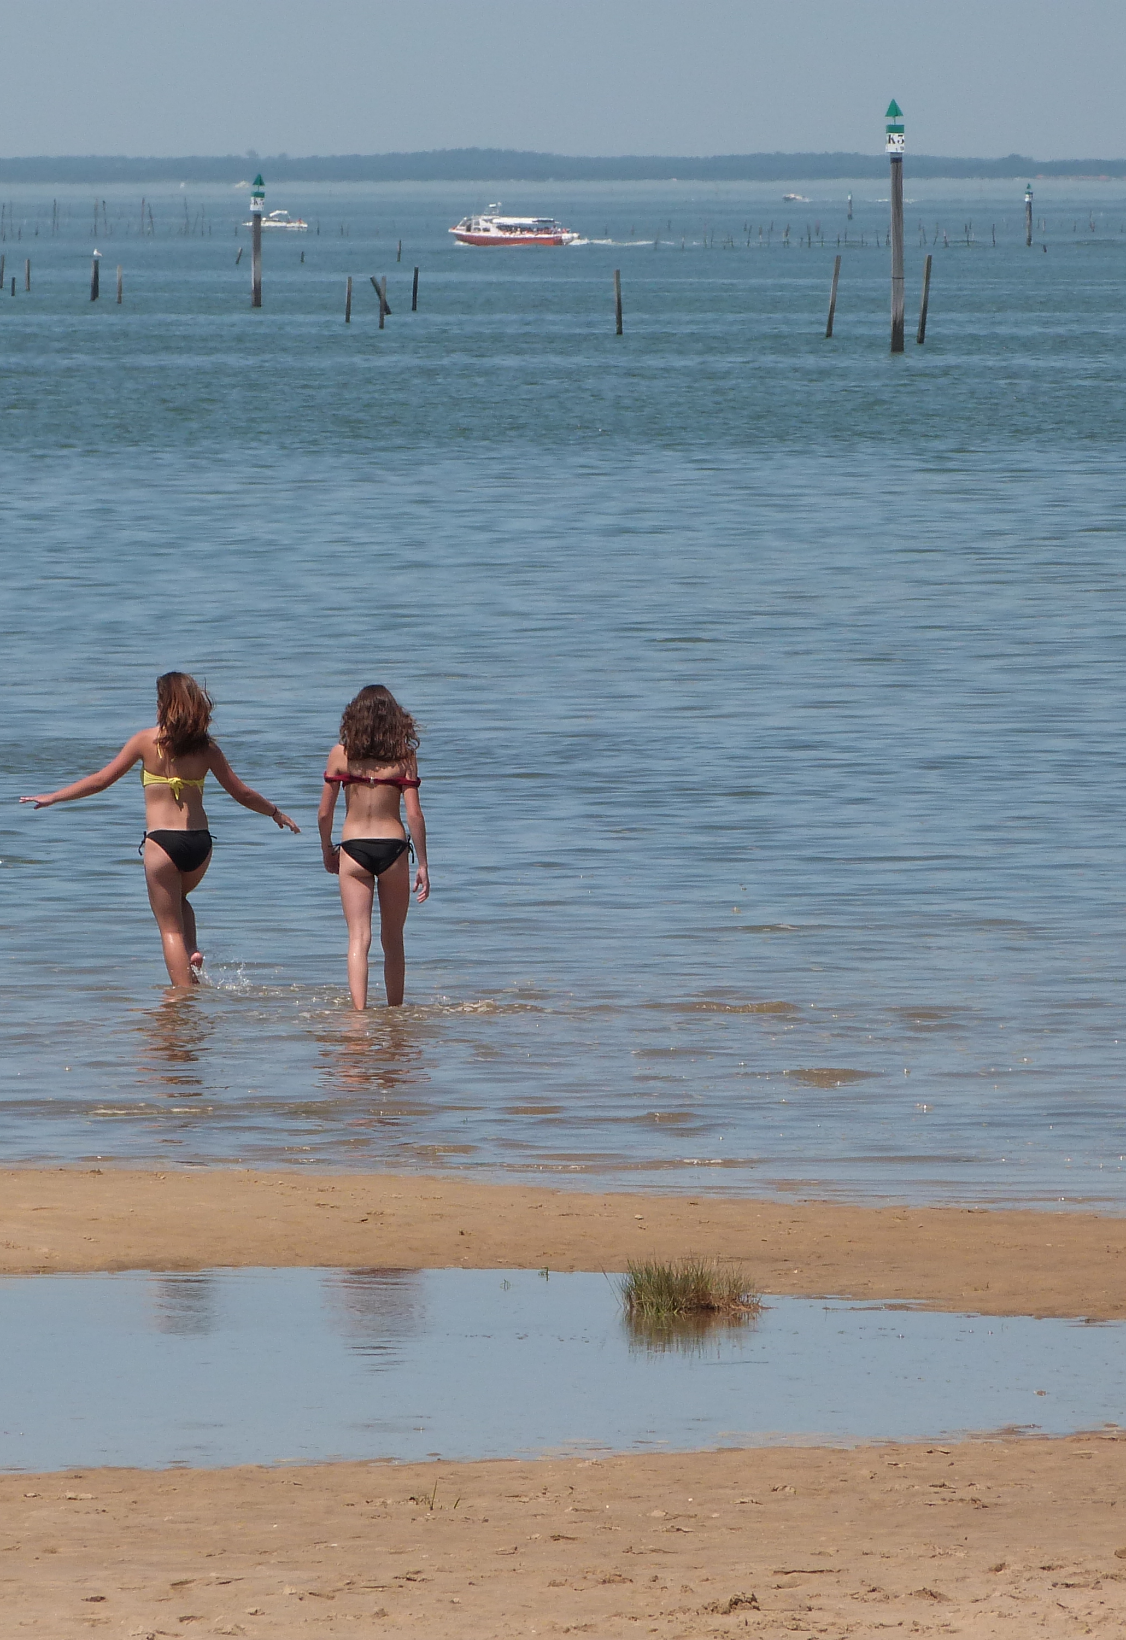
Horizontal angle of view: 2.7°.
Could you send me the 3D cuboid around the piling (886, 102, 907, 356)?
[{"bbox_3d":[7.994,-14.206,570.000,0.450,6.100,0.450,0,2,0],"label":"piling"}]

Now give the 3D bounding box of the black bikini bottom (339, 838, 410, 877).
[{"bbox_3d":[-0.845,0.169,107.000,0.315,0.185,0.200,0,2,0],"label":"black bikini bottom"}]

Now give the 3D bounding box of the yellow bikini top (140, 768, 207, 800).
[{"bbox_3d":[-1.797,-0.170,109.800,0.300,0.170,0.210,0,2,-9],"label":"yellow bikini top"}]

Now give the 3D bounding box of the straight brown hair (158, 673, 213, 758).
[{"bbox_3d":[-1.749,-0.486,109.800,0.265,0.410,0.250,-1,2,-22],"label":"straight brown hair"}]

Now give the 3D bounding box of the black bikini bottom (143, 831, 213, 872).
[{"bbox_3d":[-1.781,0.146,109.800,0.325,0.205,0.210,0,2,-11],"label":"black bikini bottom"}]

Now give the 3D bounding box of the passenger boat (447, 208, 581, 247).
[{"bbox_3d":[-4.531,-56.155,2250.000,12.300,3.900,3.600,0,2,12],"label":"passenger boat"}]

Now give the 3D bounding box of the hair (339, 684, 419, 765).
[{"bbox_3d":[-0.831,-0.431,107.000,0.355,0.360,0.260,0,2,0],"label":"hair"}]

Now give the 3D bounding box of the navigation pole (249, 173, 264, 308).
[{"bbox_3d":[-10.457,-19.750,810.000,0.450,4.600,0.450,0,2,0],"label":"navigation pole"}]

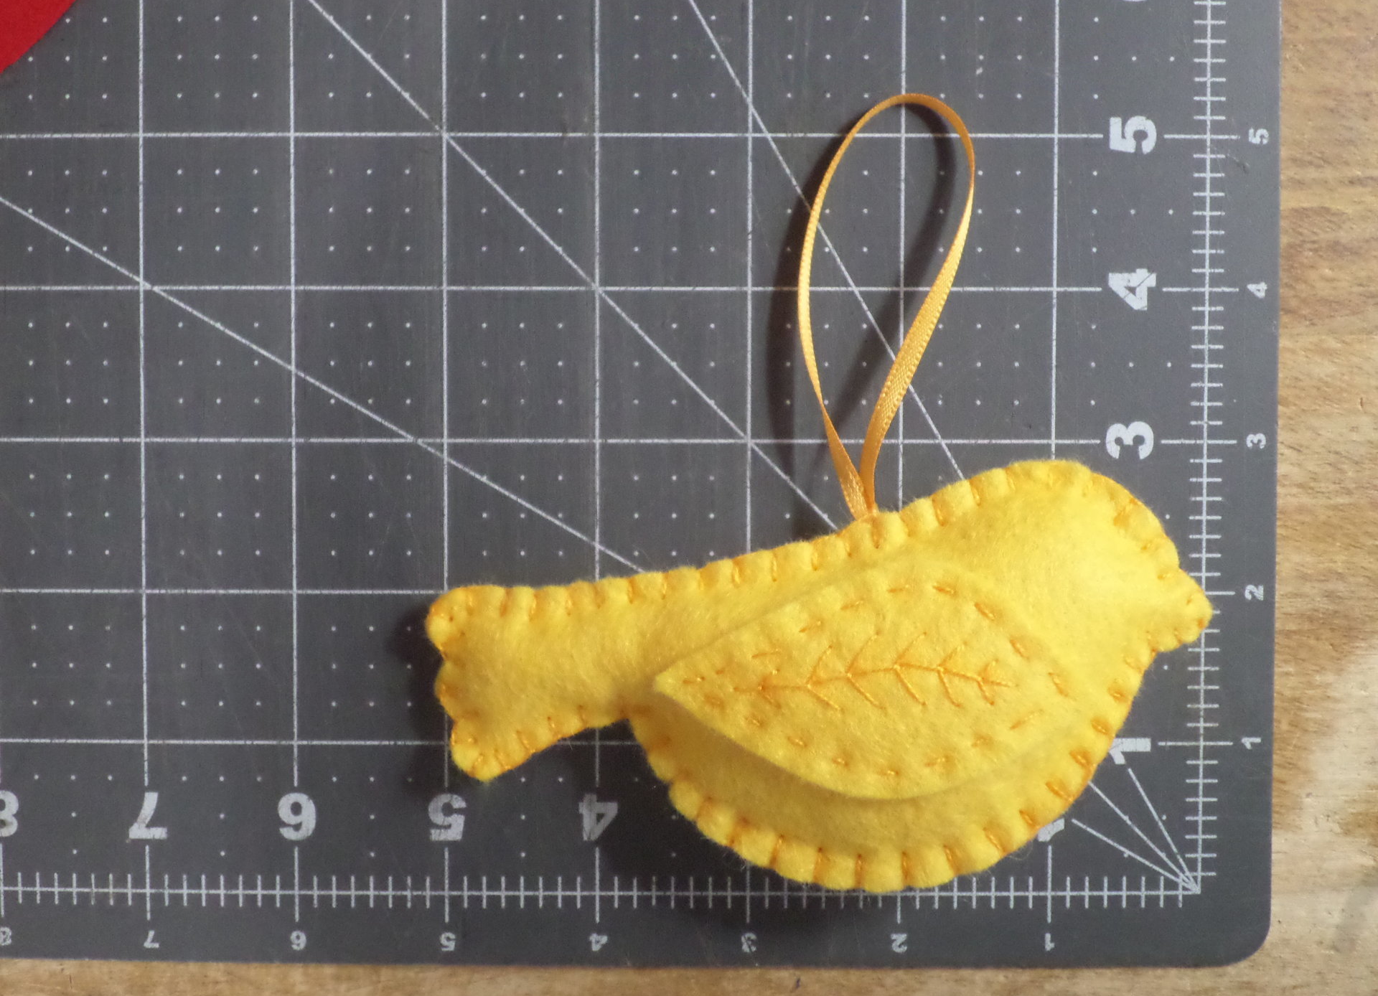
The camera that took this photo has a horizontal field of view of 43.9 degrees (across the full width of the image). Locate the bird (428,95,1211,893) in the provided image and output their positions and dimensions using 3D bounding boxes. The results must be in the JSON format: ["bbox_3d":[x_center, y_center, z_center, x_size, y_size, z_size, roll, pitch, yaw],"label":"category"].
[{"bbox_3d":[0.021,0.000,0.273,0.126,0.026,0.128,0,92,0],"label":"bird"}]

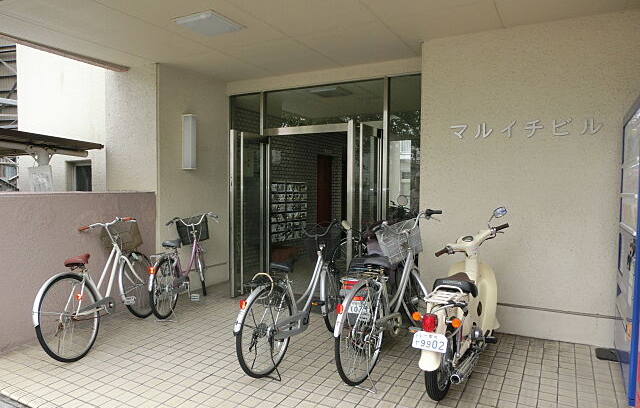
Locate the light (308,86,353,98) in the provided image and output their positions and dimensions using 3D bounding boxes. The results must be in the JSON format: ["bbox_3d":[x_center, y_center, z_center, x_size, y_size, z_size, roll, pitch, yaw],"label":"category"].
[{"bbox_3d":[0.138,-1.461,5.843,0.440,0.060,0.440,2,3,29],"label":"light"}]

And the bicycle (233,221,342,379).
[{"bbox_3d":[-0.122,0.707,3.759,0.560,1.050,1.780,-2,1,31],"label":"bicycle"}]

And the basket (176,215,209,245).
[{"bbox_3d":[-1.508,0.309,5.270,0.340,0.260,0.260,-7,2,5],"label":"basket"}]

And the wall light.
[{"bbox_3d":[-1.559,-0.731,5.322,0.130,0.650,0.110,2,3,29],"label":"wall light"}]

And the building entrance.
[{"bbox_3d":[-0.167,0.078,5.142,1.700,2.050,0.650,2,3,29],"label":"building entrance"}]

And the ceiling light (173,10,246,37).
[{"bbox_3d":[-0.930,-1.511,3.775,0.420,0.050,0.420,2,3,29],"label":"ceiling light"}]

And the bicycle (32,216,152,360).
[{"bbox_3d":[-2.006,0.709,4.183,0.570,1.060,1.800,-7,1,8],"label":"bicycle"}]

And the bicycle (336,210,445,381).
[{"bbox_3d":[0.605,0.679,3.625,0.600,1.100,1.840,0,2,34],"label":"bicycle"}]

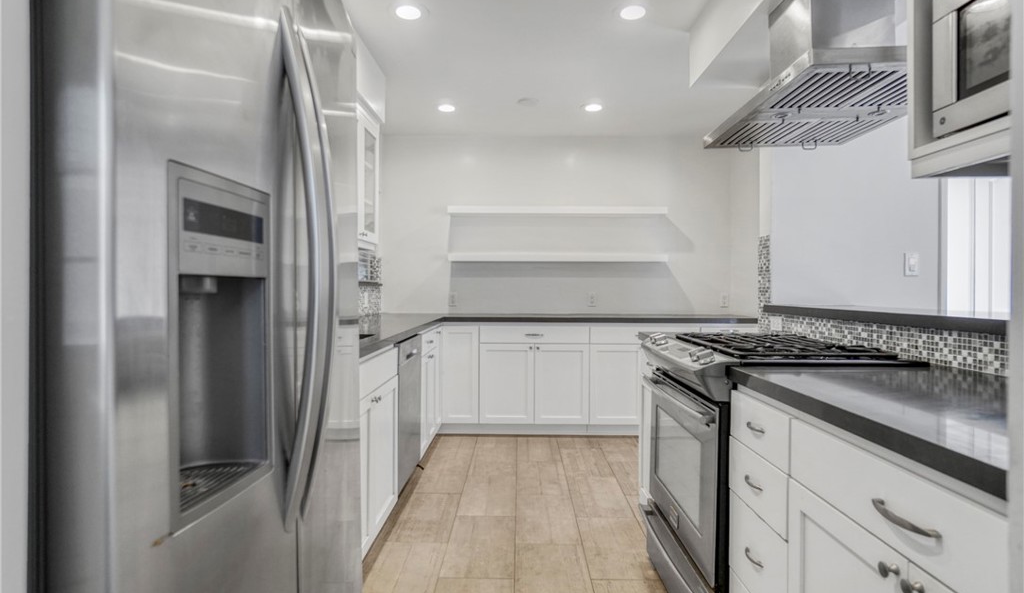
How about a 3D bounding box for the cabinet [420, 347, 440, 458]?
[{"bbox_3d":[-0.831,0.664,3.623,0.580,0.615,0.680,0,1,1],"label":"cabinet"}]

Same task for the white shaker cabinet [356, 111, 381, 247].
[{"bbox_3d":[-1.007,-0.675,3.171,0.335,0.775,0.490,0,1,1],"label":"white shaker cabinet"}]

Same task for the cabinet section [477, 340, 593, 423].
[{"bbox_3d":[0.175,0.654,4.404,0.841,0.626,0.580,0,1,1],"label":"cabinet section"}]

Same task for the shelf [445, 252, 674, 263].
[{"bbox_3d":[0.390,-0.329,4.665,1.853,0.060,0.230,0,1,1],"label":"shelf"}]

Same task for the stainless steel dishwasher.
[{"bbox_3d":[-0.850,0.609,2.962,0.600,0.775,0.600,0,1,1],"label":"stainless steel dishwasher"}]

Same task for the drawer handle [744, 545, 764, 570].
[{"bbox_3d":[0.622,0.685,1.419,0.028,0.018,0.105,0,1,1],"label":"drawer handle"}]

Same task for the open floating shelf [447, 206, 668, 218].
[{"bbox_3d":[0.391,-0.733,4.659,1.853,0.060,0.230,0,1,1],"label":"open floating shelf"}]

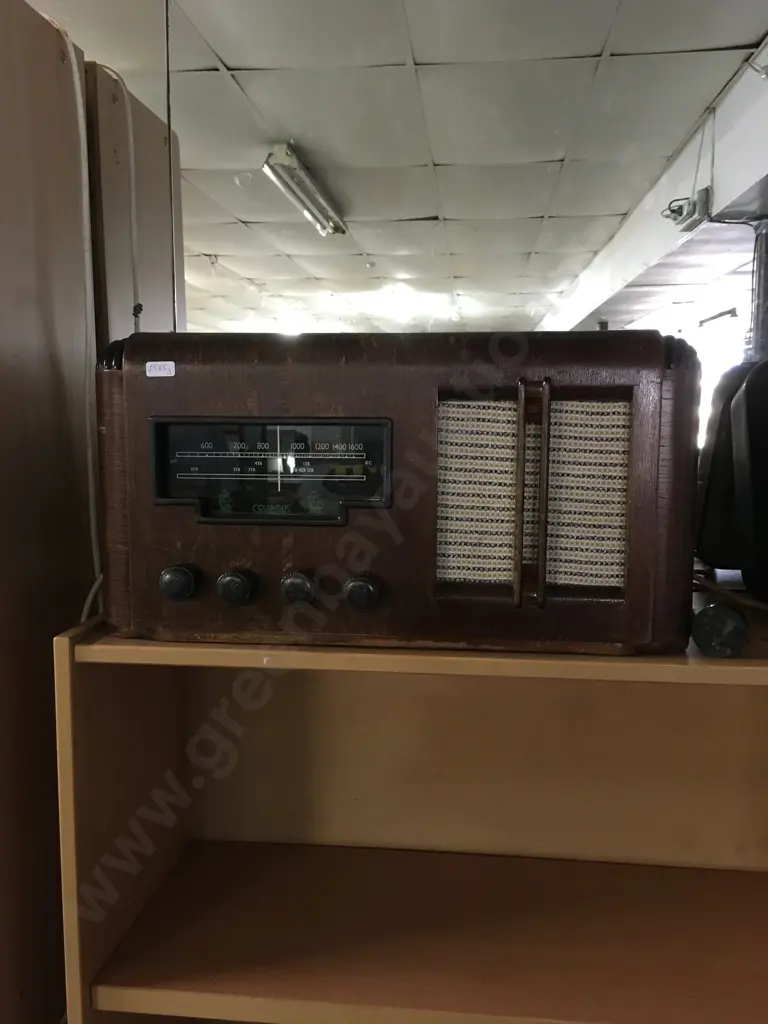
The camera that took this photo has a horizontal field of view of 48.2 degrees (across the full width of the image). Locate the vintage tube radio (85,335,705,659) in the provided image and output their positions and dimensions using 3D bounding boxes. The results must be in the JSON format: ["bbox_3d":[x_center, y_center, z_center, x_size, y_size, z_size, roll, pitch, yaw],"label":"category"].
[{"bbox_3d":[0.011,-0.032,0.914,0.567,0.297,0.275,1,7,5],"label":"vintage tube radio"}]

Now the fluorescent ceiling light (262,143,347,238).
[{"bbox_3d":[-0.358,-1.579,4.322,0.160,0.095,1.540,1,8,6],"label":"fluorescent ceiling light"}]

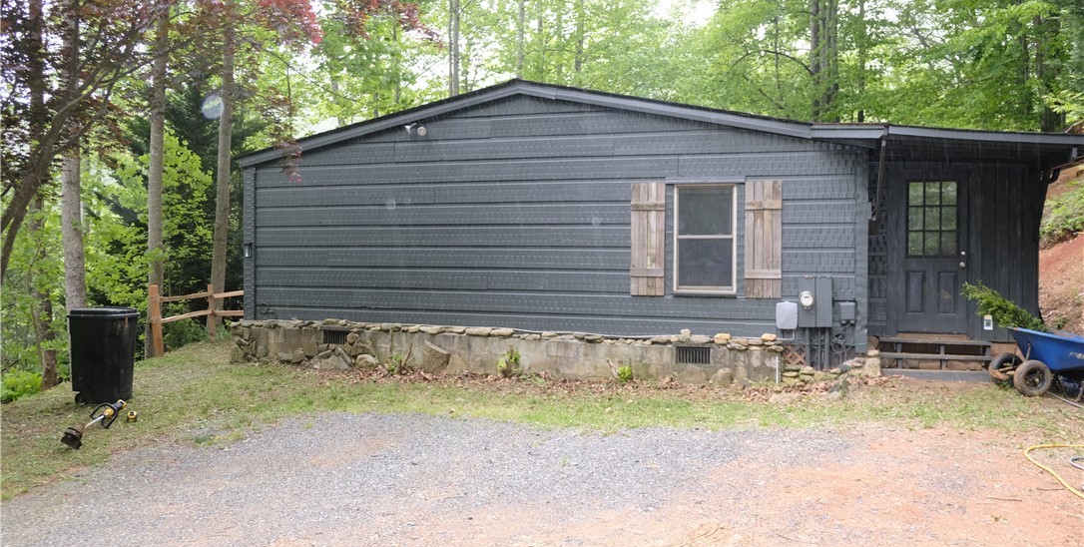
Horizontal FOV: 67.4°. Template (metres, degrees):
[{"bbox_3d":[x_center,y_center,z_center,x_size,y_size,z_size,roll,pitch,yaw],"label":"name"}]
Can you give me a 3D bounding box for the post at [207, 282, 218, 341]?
[{"bbox_3d":[-5.966,0.713,14.700,0.110,1.060,0.110,-2,1,17],"label":"post"}]

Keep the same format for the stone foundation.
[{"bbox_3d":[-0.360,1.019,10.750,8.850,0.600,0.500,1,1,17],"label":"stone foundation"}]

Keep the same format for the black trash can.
[{"bbox_3d":[-4.450,0.855,8.250,0.650,0.930,0.600,0,1,-22],"label":"black trash can"}]

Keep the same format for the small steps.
[{"bbox_3d":[4.650,0.955,9.570,1.200,0.450,0.650,1,1,17],"label":"small steps"}]

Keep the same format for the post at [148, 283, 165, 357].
[{"bbox_3d":[-5.688,0.700,12.000,0.115,1.070,0.115,-4,1,17],"label":"post"}]

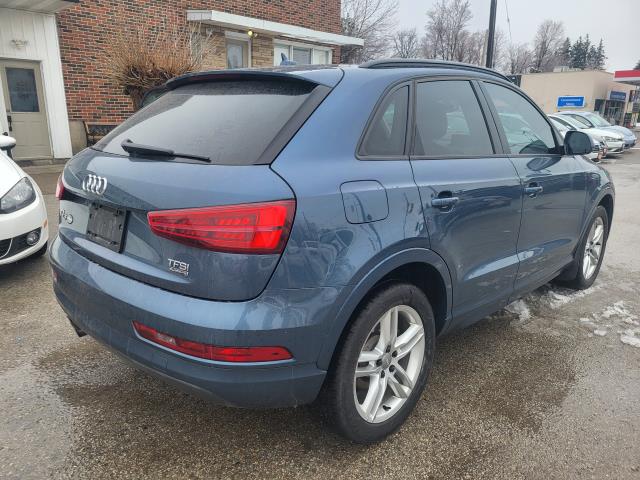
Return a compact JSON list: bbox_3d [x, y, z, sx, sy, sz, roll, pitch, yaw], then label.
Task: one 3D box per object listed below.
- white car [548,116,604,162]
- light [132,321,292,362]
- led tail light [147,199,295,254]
[{"bbox_3d":[6.761,-3.353,15.762,1.800,1.470,4.500,-8,16,-31],"label":"white car"},{"bbox_3d":[-0.387,0.349,1.634,0.590,0.085,0.140,6,15,22],"label":"light"},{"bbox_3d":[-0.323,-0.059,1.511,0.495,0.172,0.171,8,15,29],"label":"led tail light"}]

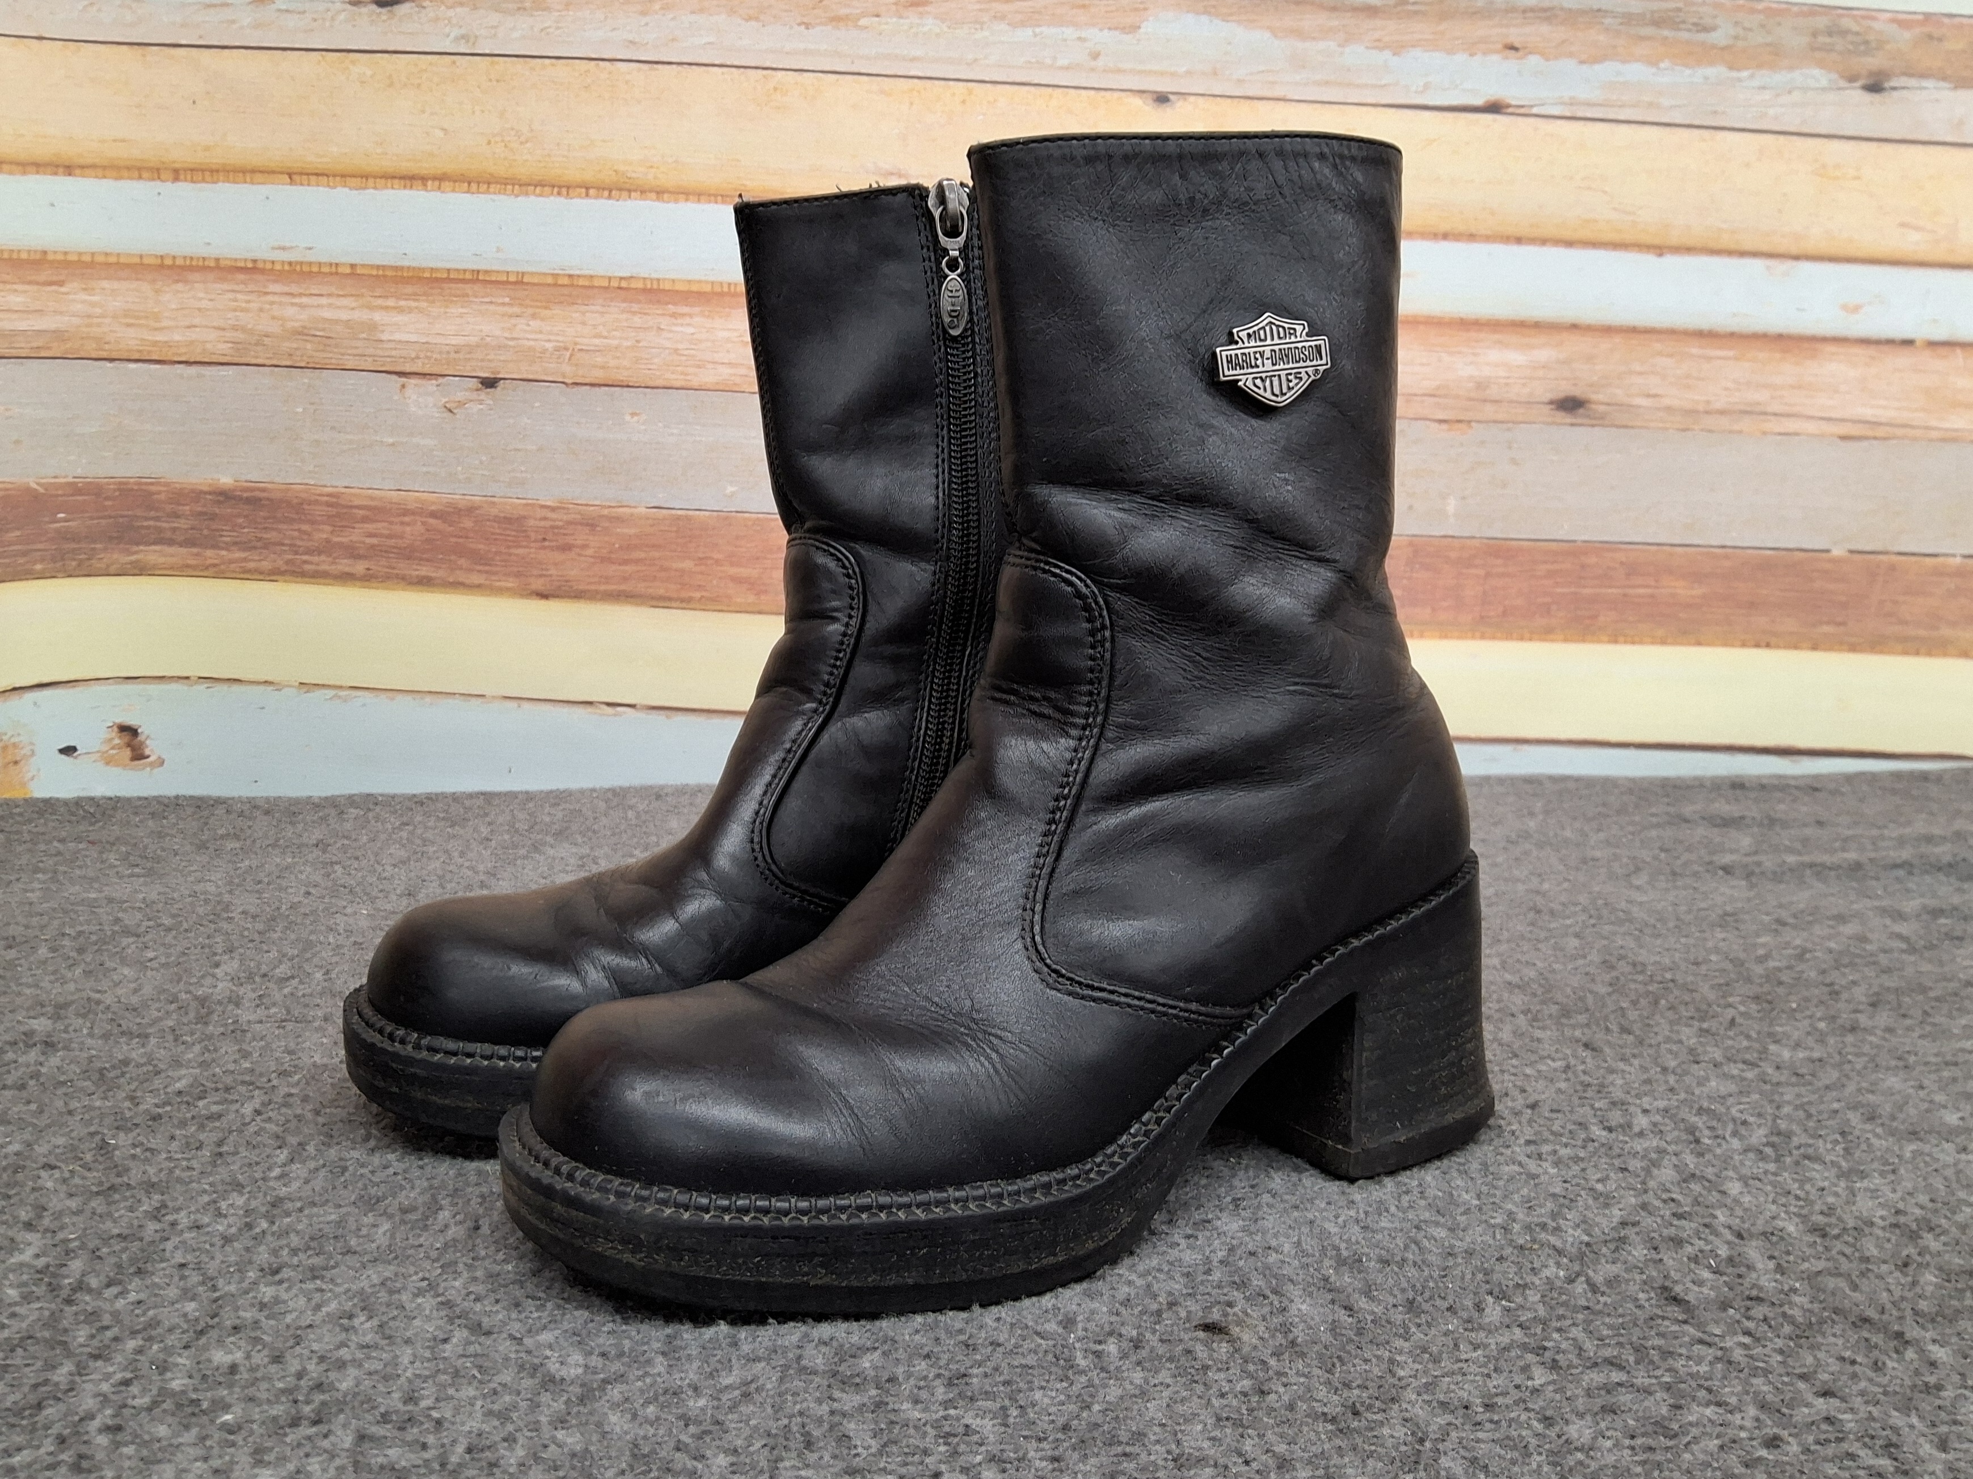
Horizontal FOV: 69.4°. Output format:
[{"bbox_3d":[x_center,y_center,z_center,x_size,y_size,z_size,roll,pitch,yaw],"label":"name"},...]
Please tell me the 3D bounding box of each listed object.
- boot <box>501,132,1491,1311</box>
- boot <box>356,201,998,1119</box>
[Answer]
[{"bbox_3d":[0.015,-0.015,0.342,0.260,0.254,0.099,-4,11,-20],"label":"boot"},{"bbox_3d":[-0.053,-0.029,0.419,0.260,0.254,0.099,-3,11,-17],"label":"boot"}]

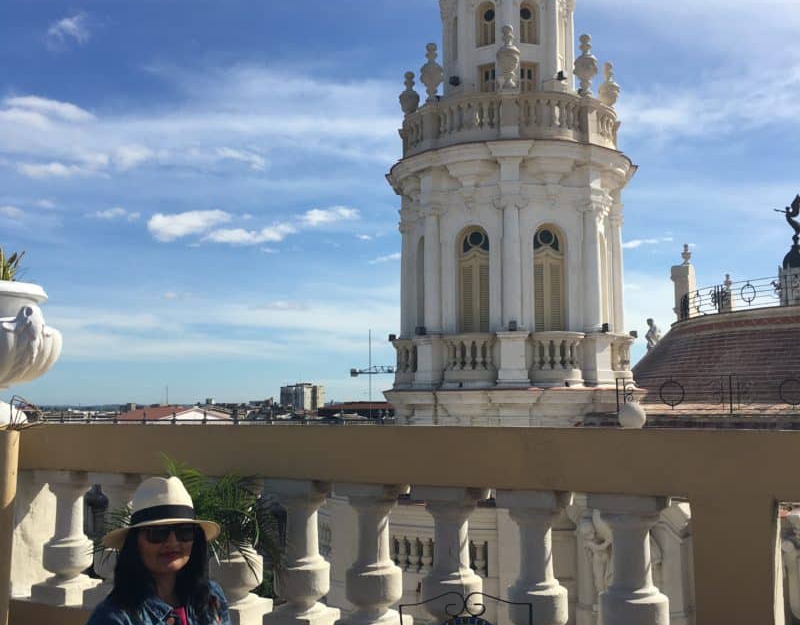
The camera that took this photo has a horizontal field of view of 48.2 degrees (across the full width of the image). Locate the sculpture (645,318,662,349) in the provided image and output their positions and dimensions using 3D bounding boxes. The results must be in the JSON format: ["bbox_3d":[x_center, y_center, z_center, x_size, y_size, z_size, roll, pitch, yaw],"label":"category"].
[{"bbox_3d":[10.780,1.250,38.000,0.750,2.050,0.750,-1,-6,12],"label":"sculpture"}]

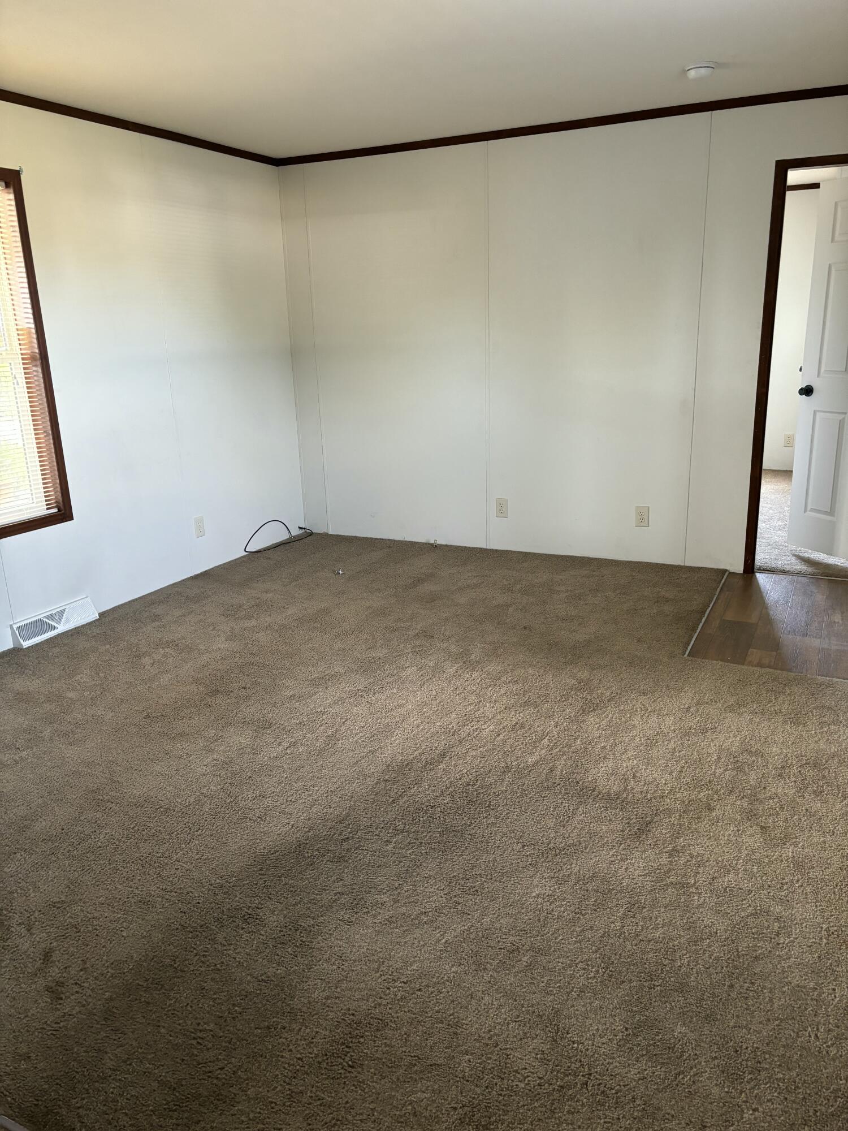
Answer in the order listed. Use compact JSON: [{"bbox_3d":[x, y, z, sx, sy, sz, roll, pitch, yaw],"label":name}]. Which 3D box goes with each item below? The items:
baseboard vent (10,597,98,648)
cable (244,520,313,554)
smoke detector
[{"bbox_3d":[-1.799,0.271,4.162,0.067,0.115,0.457,6,18,26],"label":"baseboard vent"},{"bbox_3d":[-0.957,-0.222,5.693,0.120,0.160,0.670,6,18,26],"label":"cable"},{"bbox_3d":[1.180,-2.102,3.618,0.138,0.042,0.138,6,18,26],"label":"smoke detector"}]

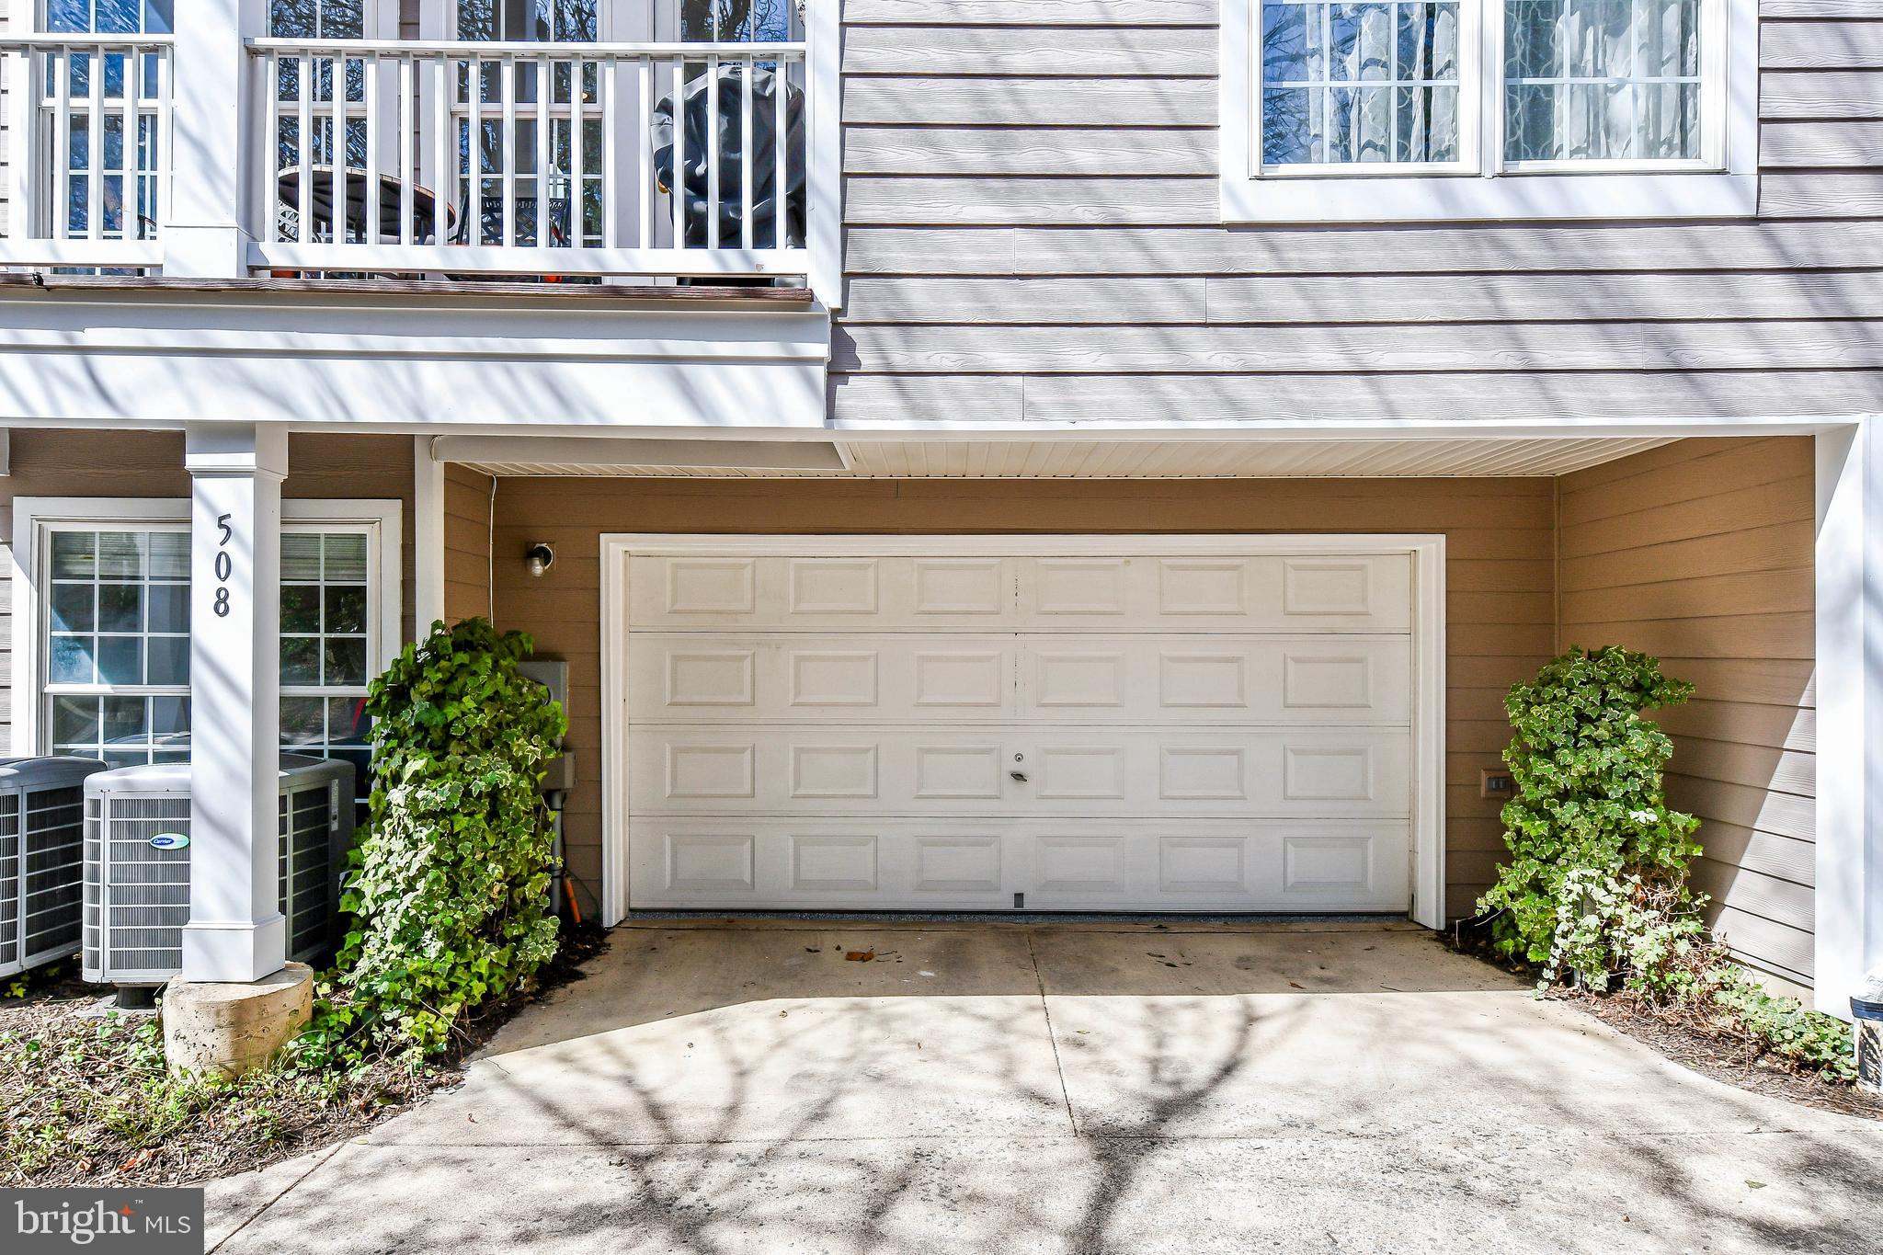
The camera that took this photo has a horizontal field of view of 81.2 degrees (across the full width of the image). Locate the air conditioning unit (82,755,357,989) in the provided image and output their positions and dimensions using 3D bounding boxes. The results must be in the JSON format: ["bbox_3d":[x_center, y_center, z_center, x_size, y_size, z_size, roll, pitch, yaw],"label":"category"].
[{"bbox_3d":[-3.080,1.000,4.800,0.770,0.880,0.770,0,0,2],"label":"air conditioning unit"}]

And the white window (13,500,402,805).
[{"bbox_3d":[-3.760,0.310,5.660,2.000,1.920,0.130,0,0,0],"label":"white window"}]

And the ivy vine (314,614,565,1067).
[{"bbox_3d":[-2.240,0.790,4.960,0.980,1.670,0.950,0,0,0],"label":"ivy vine"}]

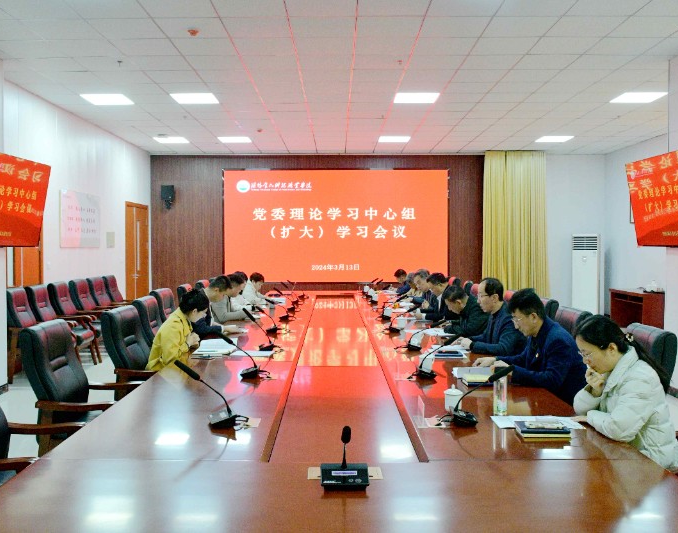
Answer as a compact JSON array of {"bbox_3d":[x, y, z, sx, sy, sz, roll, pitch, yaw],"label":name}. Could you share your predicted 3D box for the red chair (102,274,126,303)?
[{"bbox_3d":[-3.729,0.662,10.422,0.680,1.000,0.620,0,2,0],"label":"red chair"}]

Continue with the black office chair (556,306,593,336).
[{"bbox_3d":[1.508,0.870,4.614,0.720,1.080,0.620,0,2,0],"label":"black office chair"}]

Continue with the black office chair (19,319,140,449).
[{"bbox_3d":[-1.604,0.923,3.910,0.700,1.080,0.610,0,2,0],"label":"black office chair"}]

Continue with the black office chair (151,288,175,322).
[{"bbox_3d":[-1.668,0.826,6.849,0.680,1.080,0.600,0,2,0],"label":"black office chair"}]

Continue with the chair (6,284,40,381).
[{"bbox_3d":[-3.540,0.797,7.140,0.700,1.100,0.610,0,1,0],"label":"chair"}]

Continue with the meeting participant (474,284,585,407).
[{"bbox_3d":[1.236,0.796,3.811,0.800,1.330,0.540,0,2,0],"label":"meeting participant"}]

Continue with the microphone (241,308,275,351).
[{"bbox_3d":[-0.623,0.485,4.678,0.250,0.315,0.140,0,2,-9],"label":"microphone"}]

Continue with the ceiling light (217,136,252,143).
[{"bbox_3d":[-1.962,-2.387,11.323,0.590,0.050,0.580,0,2,0],"label":"ceiling light"}]

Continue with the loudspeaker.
[{"bbox_3d":[-3.591,-1.467,12.553,0.280,0.460,0.280,-1,2,-12],"label":"loudspeaker"}]

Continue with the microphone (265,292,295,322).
[{"bbox_3d":[-0.690,0.479,6.750,0.275,0.245,0.160,0,1,0],"label":"microphone"}]

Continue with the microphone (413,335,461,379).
[{"bbox_3d":[0.558,0.514,3.422,0.290,0.230,0.140,0,2,0],"label":"microphone"}]

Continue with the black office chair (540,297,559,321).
[{"bbox_3d":[1.604,0.814,5.440,0.700,1.020,0.630,0,2,0],"label":"black office chair"}]

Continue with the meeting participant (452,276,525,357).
[{"bbox_3d":[1.210,0.750,4.620,0.680,1.320,0.540,0,1,0],"label":"meeting participant"}]

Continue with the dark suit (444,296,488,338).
[{"bbox_3d":[1.205,0.530,5.228,0.650,0.600,0.520,0,2,0],"label":"dark suit"}]

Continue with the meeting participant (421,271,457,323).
[{"bbox_3d":[1.210,0.720,6.600,0.660,1.280,0.540,0,1,0],"label":"meeting participant"}]

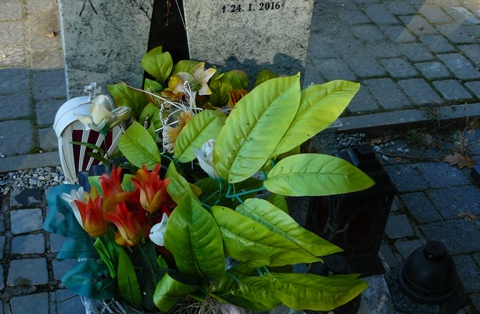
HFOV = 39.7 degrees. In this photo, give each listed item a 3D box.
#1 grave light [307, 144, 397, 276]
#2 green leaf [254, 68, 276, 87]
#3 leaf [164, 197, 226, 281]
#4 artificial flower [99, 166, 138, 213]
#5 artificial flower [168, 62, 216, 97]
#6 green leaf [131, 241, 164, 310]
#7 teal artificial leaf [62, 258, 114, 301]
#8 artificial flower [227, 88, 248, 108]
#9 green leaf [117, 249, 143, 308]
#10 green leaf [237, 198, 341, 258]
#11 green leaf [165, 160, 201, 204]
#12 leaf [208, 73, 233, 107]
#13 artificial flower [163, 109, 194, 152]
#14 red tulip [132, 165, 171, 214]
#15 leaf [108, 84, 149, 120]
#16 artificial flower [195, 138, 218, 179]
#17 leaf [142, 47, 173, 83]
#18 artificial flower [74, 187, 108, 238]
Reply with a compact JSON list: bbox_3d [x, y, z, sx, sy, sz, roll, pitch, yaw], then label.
[{"bbox_3d":[0.268,0.112,1.573,0.165,0.350,0.165,-7,40,-15],"label":"grave light"},{"bbox_3d":[0.062,-0.185,1.570,0.060,0.065,0.030,4,21,2],"label":"green leaf"},{"bbox_3d":[-0.066,0.121,0.980,0.090,0.150,0.035,-7,24,7],"label":"leaf"},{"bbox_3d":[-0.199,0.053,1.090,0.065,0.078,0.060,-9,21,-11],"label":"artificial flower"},{"bbox_3d":[-0.103,-0.169,1.450,0.100,0.075,0.100,7,38,-10],"label":"artificial flower"},{"bbox_3d":[-0.144,0.185,1.040,0.045,0.120,0.020,-1,27,4],"label":"green leaf"},{"bbox_3d":[-0.251,0.204,1.118,0.085,0.065,0.040,-7,5,-14],"label":"teal artificial leaf"},{"bbox_3d":[-0.003,-0.136,1.520,0.060,0.055,0.050,0,26,0],"label":"artificial flower"},{"bbox_3d":[-0.181,0.199,1.090,0.043,0.110,0.025,-3,17,-10],"label":"green leaf"},{"bbox_3d":[0.077,0.112,1.060,0.185,0.035,0.075,26,64,3],"label":"green leaf"},{"bbox_3d":[-0.088,0.039,1.020,0.055,0.090,0.030,-29,18,1],"label":"green leaf"},{"bbox_3d":[-0.045,-0.153,1.530,0.055,0.080,0.030,2,21,-2],"label":"leaf"},{"bbox_3d":[-0.129,-0.058,1.463,0.085,0.085,0.050,1,17,-5],"label":"artificial flower"},{"bbox_3d":[-0.133,0.049,1.000,0.058,0.068,0.056,4,33,0],"label":"red tulip"},{"bbox_3d":[-0.248,-0.121,1.480,0.075,0.035,0.110,-45,99,-17],"label":"leaf"},{"bbox_3d":[-0.055,0.004,1.120,0.048,0.068,0.045,-13,18,-3],"label":"artificial flower"},{"bbox_3d":[-0.205,-0.228,1.656,0.074,0.090,0.025,-1,20,-7],"label":"leaf"},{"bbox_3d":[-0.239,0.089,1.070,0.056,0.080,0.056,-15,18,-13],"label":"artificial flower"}]

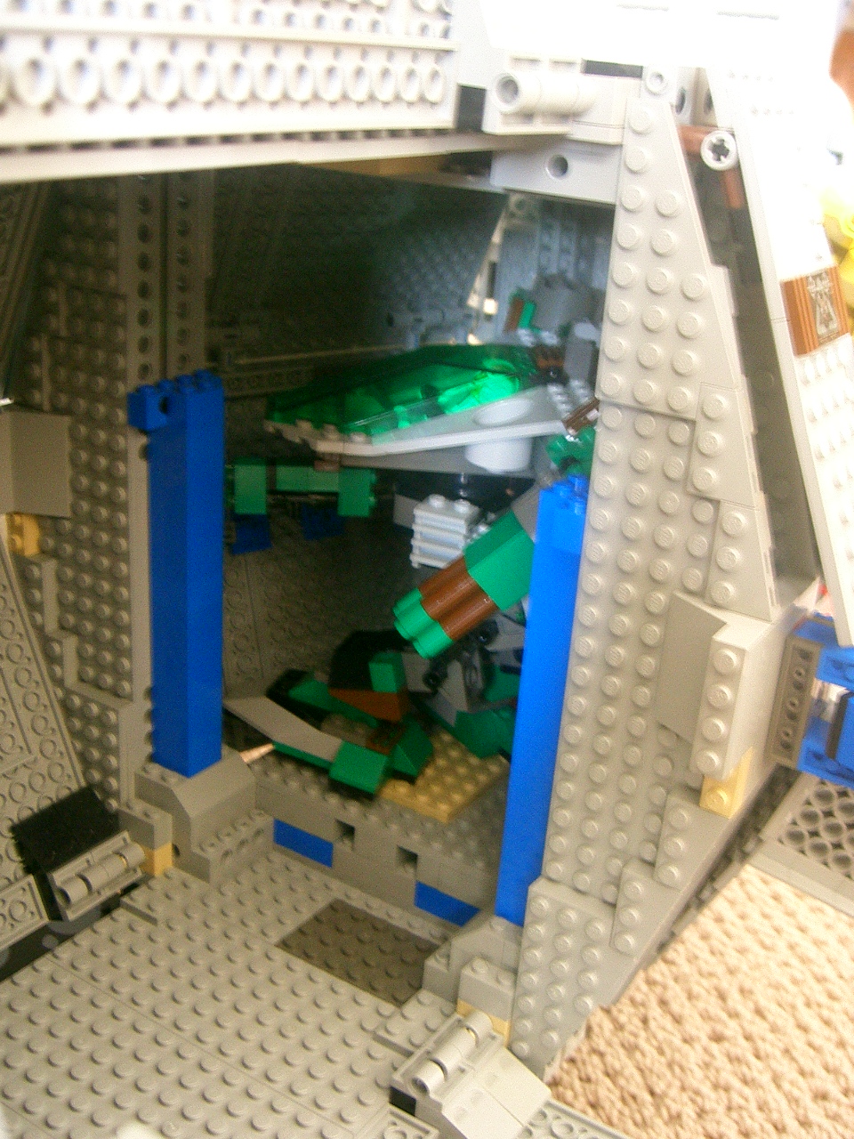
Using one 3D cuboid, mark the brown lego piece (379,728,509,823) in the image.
[{"bbox_3d":[0.005,0.067,0.426,0.032,0.005,0.046,17,24,29],"label":"brown lego piece"}]

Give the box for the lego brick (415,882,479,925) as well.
[{"bbox_3d":[0.009,0.101,0.392,0.024,0.010,0.008,17,24,29],"label":"lego brick"}]

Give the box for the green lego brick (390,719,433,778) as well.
[{"bbox_3d":[-0.005,0.058,0.423,0.014,0.010,0.017,17,24,29],"label":"green lego brick"}]

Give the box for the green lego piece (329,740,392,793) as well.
[{"bbox_3d":[-0.020,0.062,0.411,0.016,0.010,0.015,17,24,29],"label":"green lego piece"}]

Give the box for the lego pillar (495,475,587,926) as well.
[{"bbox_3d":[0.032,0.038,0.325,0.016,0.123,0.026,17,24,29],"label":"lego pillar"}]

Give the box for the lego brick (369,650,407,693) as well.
[{"bbox_3d":[-0.012,0.033,0.403,0.008,0.010,0.009,4,21,20],"label":"lego brick"}]

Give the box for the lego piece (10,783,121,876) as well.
[{"bbox_3d":[-0.112,0.080,0.396,0.005,0.019,0.035,-11,9,36],"label":"lego piece"}]

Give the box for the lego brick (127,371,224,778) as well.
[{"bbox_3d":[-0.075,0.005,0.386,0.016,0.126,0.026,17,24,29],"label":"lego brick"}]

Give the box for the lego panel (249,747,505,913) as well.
[{"bbox_3d":[-0.005,0.082,0.420,0.096,0.024,0.050,17,24,29],"label":"lego panel"}]

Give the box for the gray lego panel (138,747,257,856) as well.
[{"bbox_3d":[-0.074,0.072,0.413,0.024,0.019,0.032,17,24,29],"label":"gray lego panel"}]

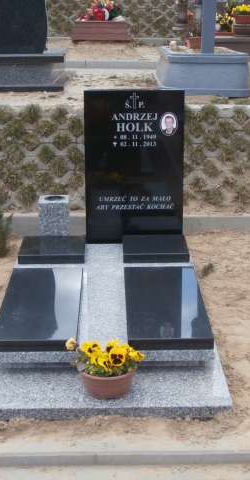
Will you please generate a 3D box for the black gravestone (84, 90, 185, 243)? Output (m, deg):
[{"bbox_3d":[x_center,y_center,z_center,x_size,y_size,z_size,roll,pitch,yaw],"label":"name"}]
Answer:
[{"bbox_3d":[0.052,-0.395,4.693,0.525,0.830,0.080,-1,17,-1],"label":"black gravestone"}]

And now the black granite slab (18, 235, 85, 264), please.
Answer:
[{"bbox_3d":[-0.379,0.050,4.596,0.341,0.047,0.332,-1,17,-1],"label":"black granite slab"}]

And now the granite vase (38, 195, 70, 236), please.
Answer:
[{"bbox_3d":[-0.389,-0.118,4.825,0.164,0.228,0.170,-1,17,-1],"label":"granite vase"}]

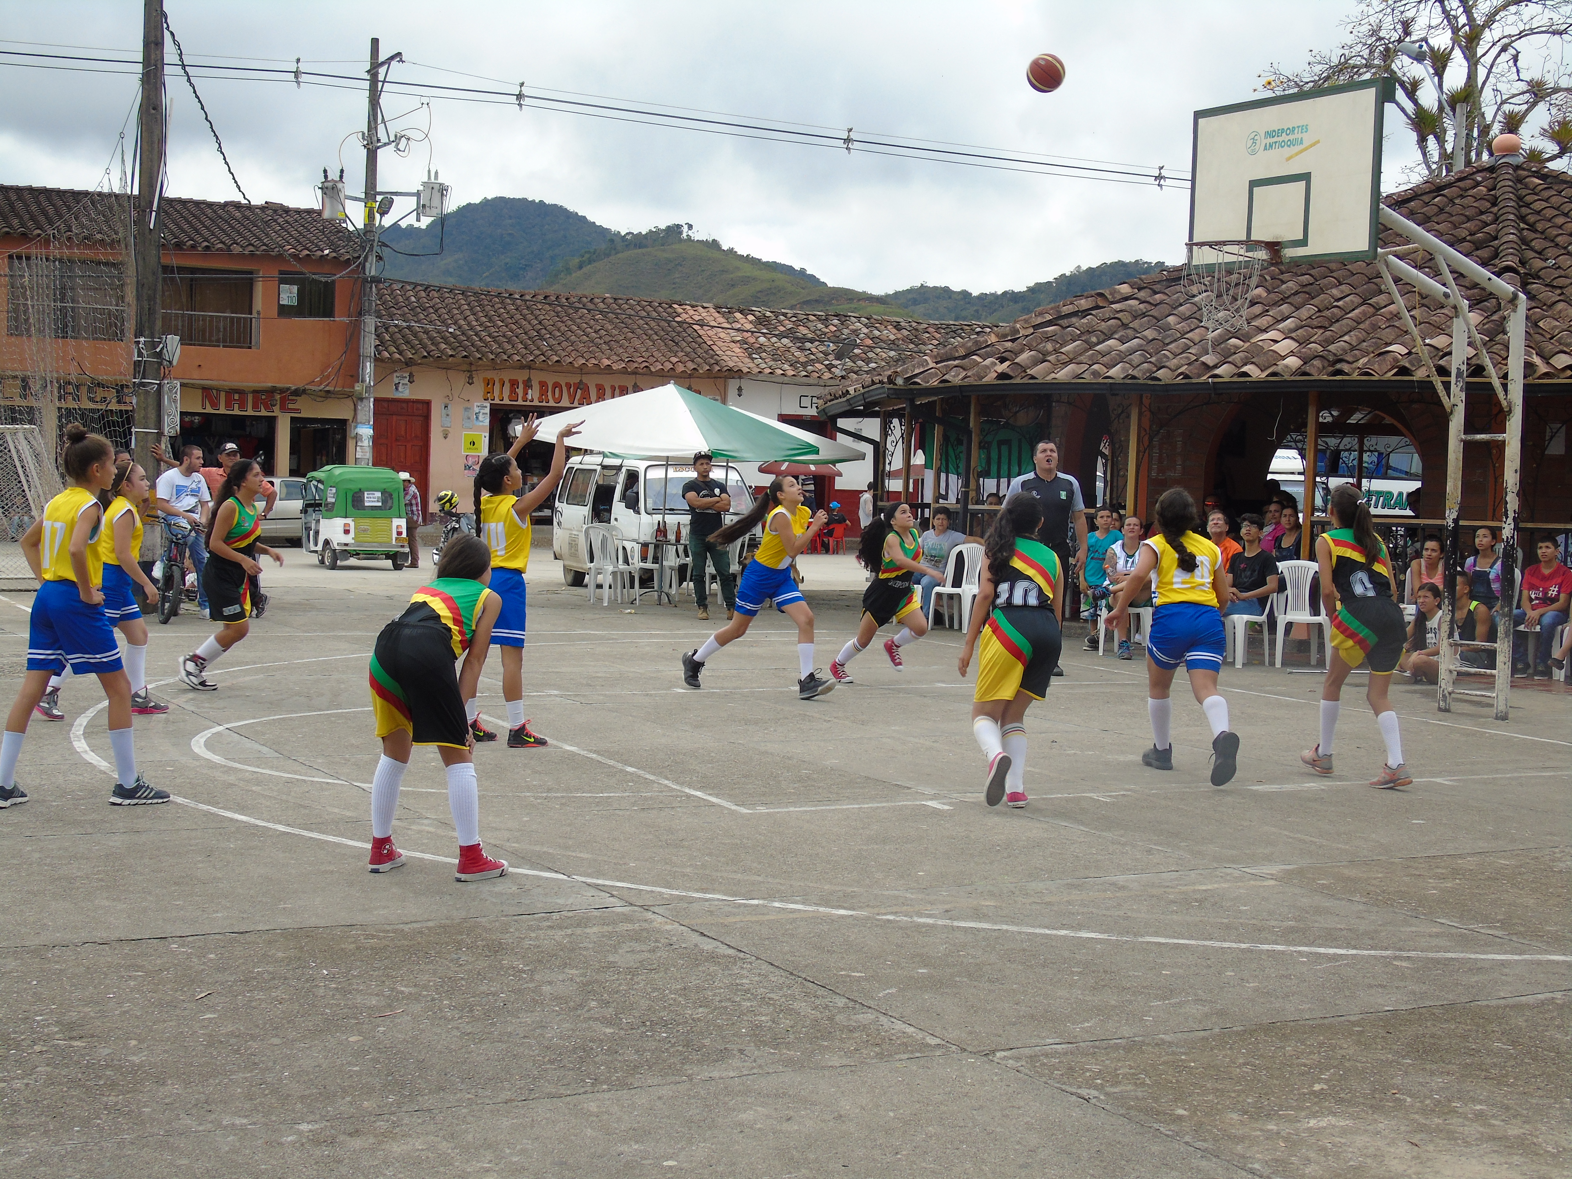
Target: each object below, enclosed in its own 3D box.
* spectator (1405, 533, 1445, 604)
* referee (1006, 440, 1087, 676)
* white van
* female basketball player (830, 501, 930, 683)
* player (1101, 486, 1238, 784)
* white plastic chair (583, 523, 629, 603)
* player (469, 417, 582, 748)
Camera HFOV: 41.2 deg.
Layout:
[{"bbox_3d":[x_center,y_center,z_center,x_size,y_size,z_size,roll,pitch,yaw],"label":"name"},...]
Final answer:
[{"bbox_3d":[5.480,0.106,17.822,0.460,1.166,0.750,3,3,25],"label":"spectator"},{"bbox_3d":[2.048,-0.246,16.147,0.620,1.810,0.460,2,3,5],"label":"referee"},{"bbox_3d":[-1.878,-0.949,29.254,1.680,1.850,4.300,0,3,-21],"label":"white van"},{"bbox_3d":[0.697,0.012,15.046,0.720,1.330,0.520,3,3,30],"label":"female basketball player"},{"bbox_3d":[1.939,0.218,10.365,0.620,1.441,0.600,2,3,10],"label":"player"},{"bbox_3d":[-1.962,-0.269,23.709,0.540,0.880,0.520,0,3,-22],"label":"white plastic chair"},{"bbox_3d":[-1.374,-0.045,10.909,0.550,1.708,0.430,0,3,-25],"label":"player"}]

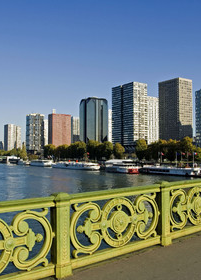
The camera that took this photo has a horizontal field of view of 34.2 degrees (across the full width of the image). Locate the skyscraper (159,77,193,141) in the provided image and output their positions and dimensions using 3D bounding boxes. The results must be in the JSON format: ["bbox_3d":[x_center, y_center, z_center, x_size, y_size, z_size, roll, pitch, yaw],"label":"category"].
[{"bbox_3d":[93.300,-23.880,404.580,24.000,98.000,33.500,2,-3,-35],"label":"skyscraper"}]

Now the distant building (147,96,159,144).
[{"bbox_3d":[84.000,-17.870,531.440,24.000,98.000,30.000,2,-3,-35],"label":"distant building"}]

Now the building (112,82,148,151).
[{"bbox_3d":[38.800,-22.560,432.550,24.000,98.000,43.000,2,-3,-35],"label":"building"}]

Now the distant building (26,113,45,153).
[{"bbox_3d":[-151.000,-7.730,756.210,31.000,99.000,31.000,2,-3,-35],"label":"distant building"}]

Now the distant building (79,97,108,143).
[{"bbox_3d":[-9.500,-17.160,546.420,33.000,98.000,35.000,2,-3,-35],"label":"distant building"}]

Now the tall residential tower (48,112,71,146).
[{"bbox_3d":[-92.500,-7.700,746.200,45.000,98.000,22.000,2,-3,-35],"label":"tall residential tower"}]

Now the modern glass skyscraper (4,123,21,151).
[{"bbox_3d":[-267.000,4.370,1000.910,40.000,98.000,27.000,3,-4,-43],"label":"modern glass skyscraper"}]

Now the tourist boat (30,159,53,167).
[{"bbox_3d":[-64.000,25.990,354.170,8.500,6.000,36.000,2,-3,-35],"label":"tourist boat"}]

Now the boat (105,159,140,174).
[{"bbox_3d":[15.300,19.060,233.360,8.500,8.400,31.000,2,-3,-35],"label":"boat"}]

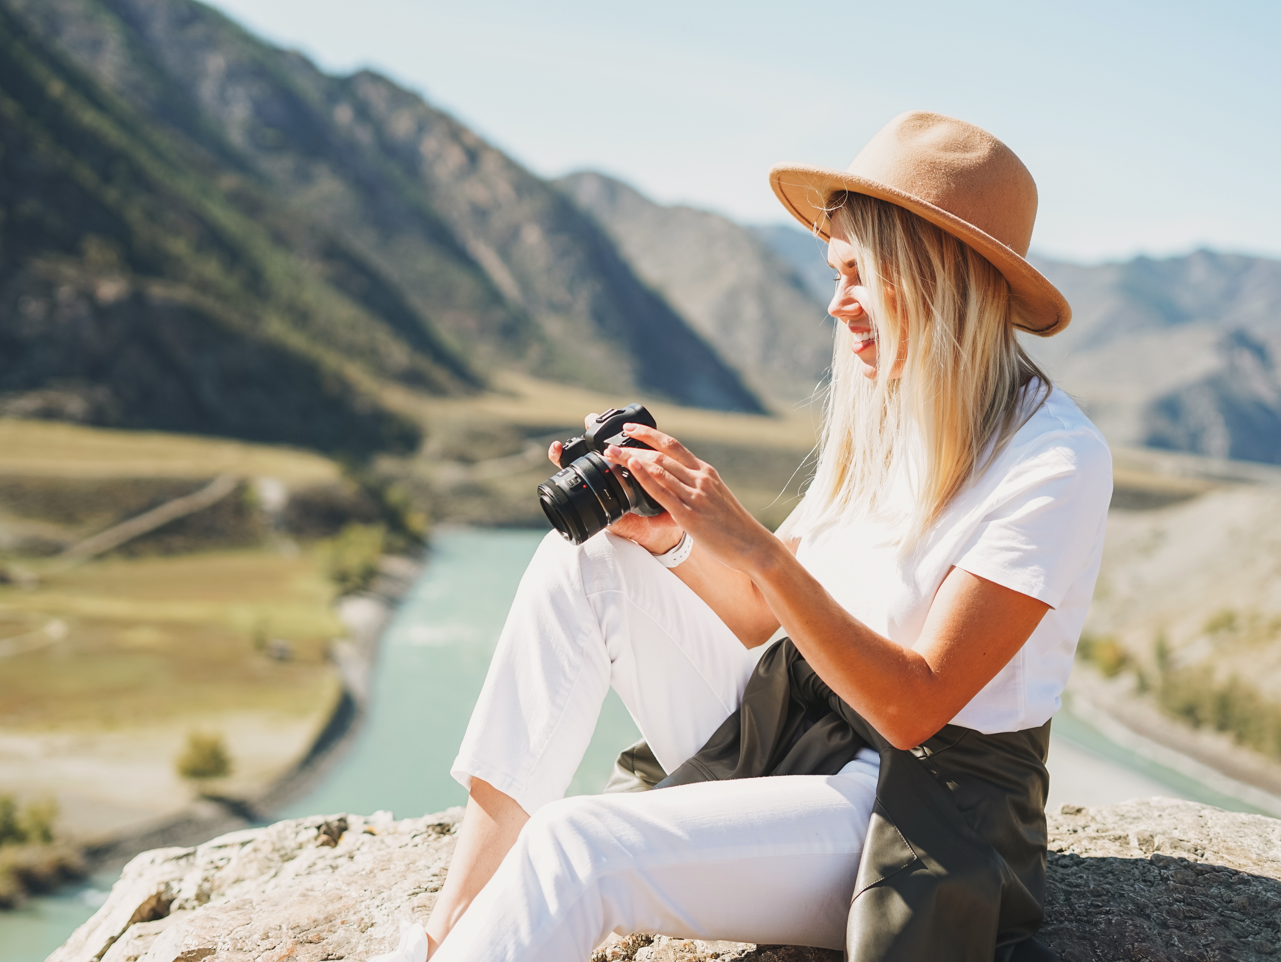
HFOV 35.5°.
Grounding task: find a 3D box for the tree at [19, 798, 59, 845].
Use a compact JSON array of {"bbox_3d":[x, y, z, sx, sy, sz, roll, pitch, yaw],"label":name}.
[{"bbox_3d":[-74.790,42.340,248.790,4.750,5.840,4.750,-1,4,-17],"label":"tree"}]

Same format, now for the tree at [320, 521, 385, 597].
[{"bbox_3d":[-68.750,19.030,478.740,14.380,17.000,14.380,0,3,-8],"label":"tree"}]

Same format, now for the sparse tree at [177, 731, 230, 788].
[{"bbox_3d":[-61.590,39.400,282.320,7.710,7.710,7.710,-1,3,-12],"label":"sparse tree"}]

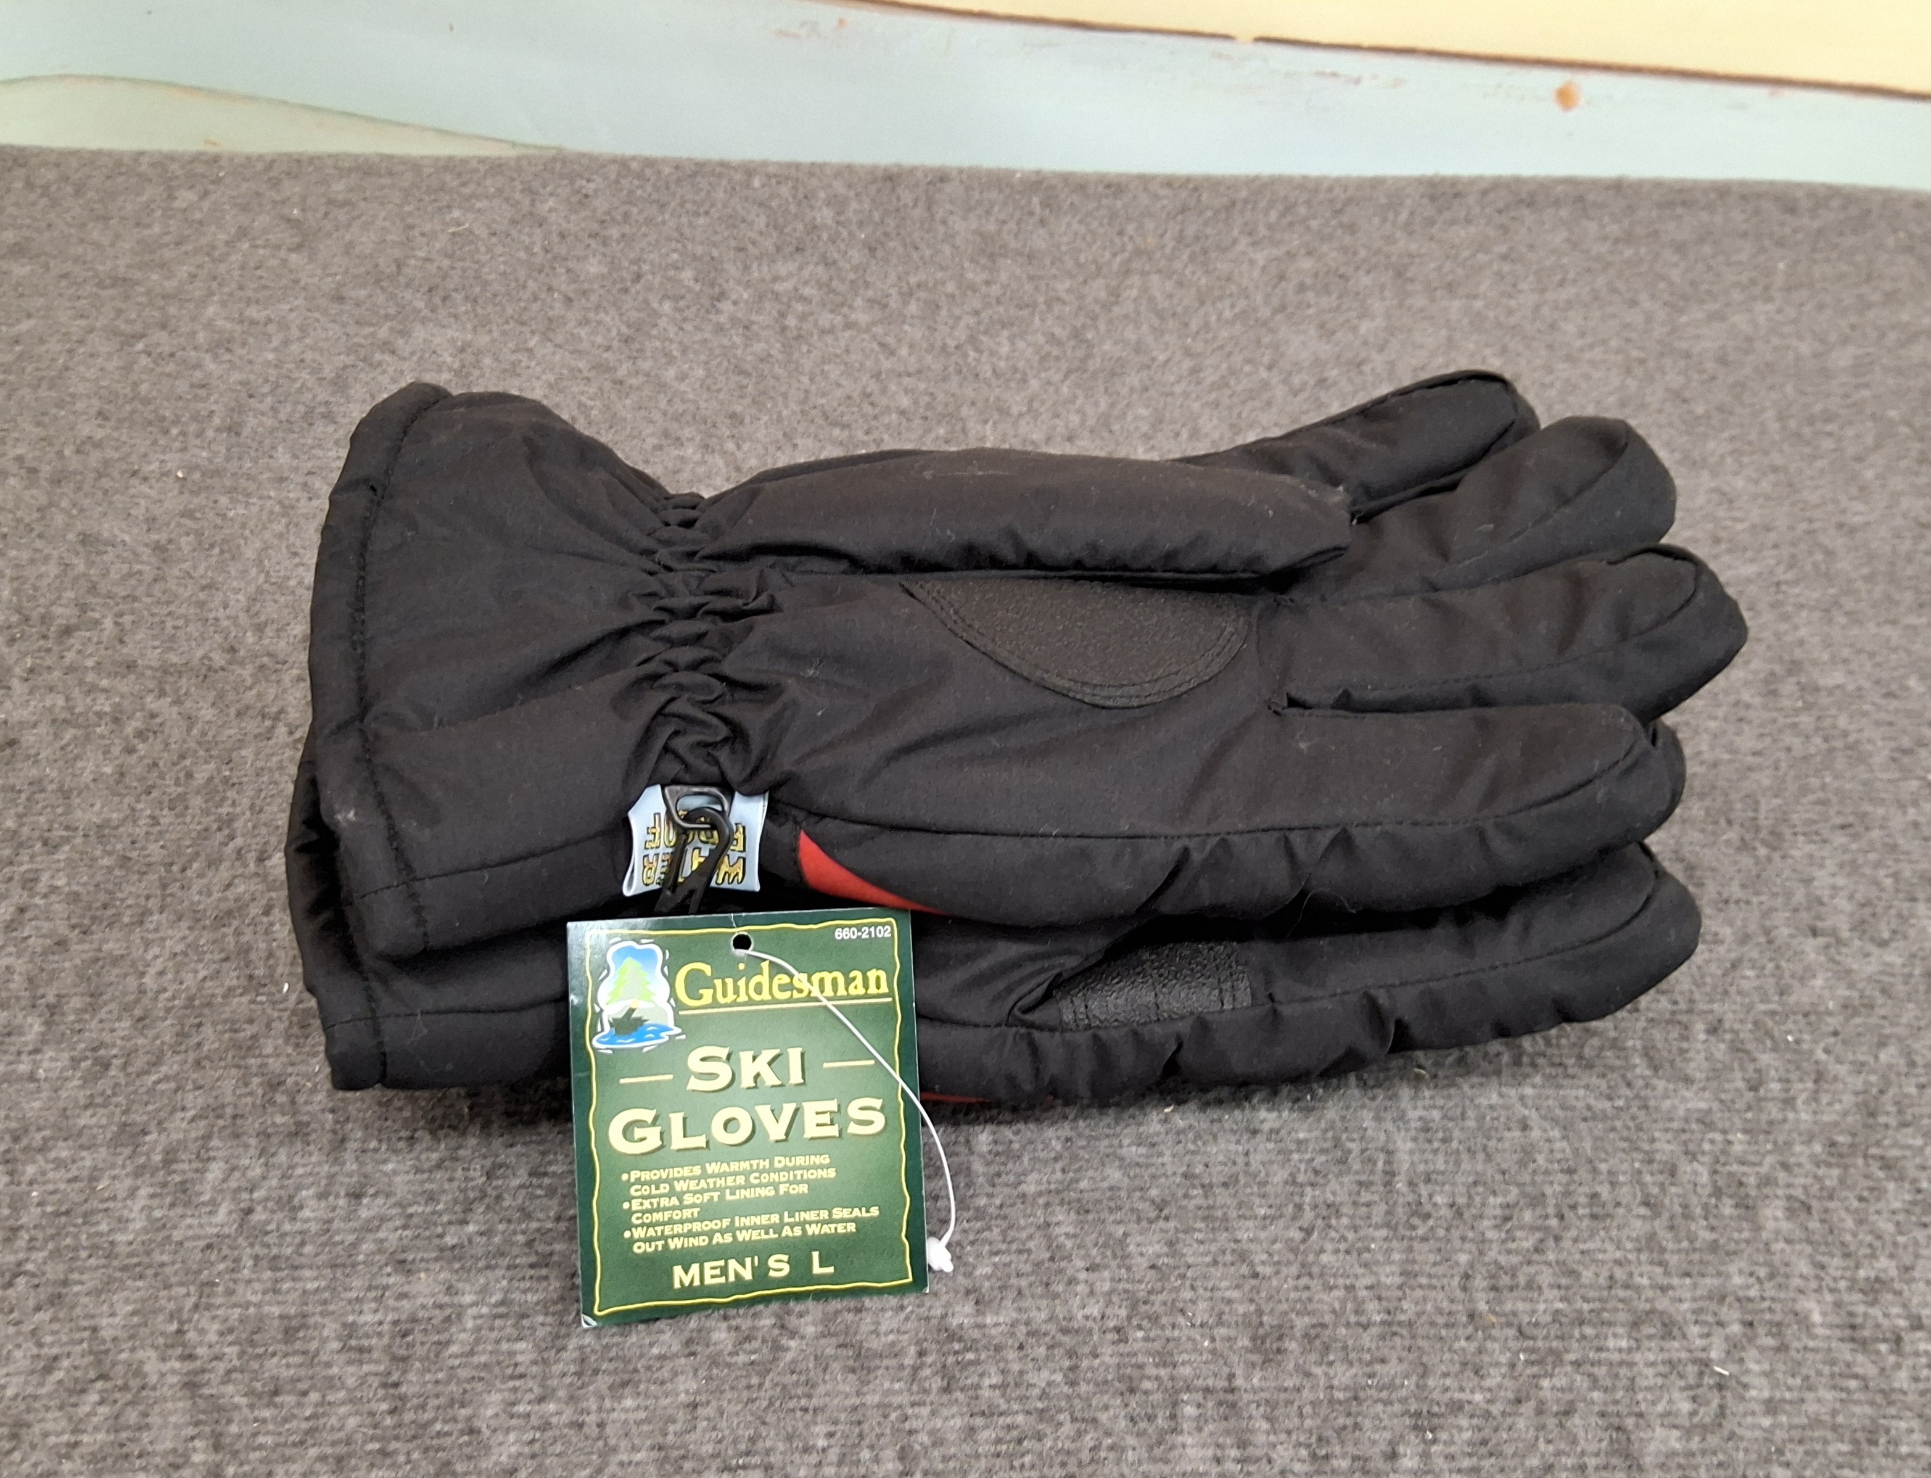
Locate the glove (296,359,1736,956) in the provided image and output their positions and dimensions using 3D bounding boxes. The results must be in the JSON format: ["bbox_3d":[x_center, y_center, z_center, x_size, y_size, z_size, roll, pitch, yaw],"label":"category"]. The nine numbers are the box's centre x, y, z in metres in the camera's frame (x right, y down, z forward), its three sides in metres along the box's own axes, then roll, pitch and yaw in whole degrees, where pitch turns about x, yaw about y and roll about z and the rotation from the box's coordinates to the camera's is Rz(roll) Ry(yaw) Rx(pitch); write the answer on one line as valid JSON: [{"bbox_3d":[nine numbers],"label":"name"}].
[{"bbox_3d":[0.015,-0.025,0.294,0.288,0.048,0.142,0,51,0],"label":"glove"}]

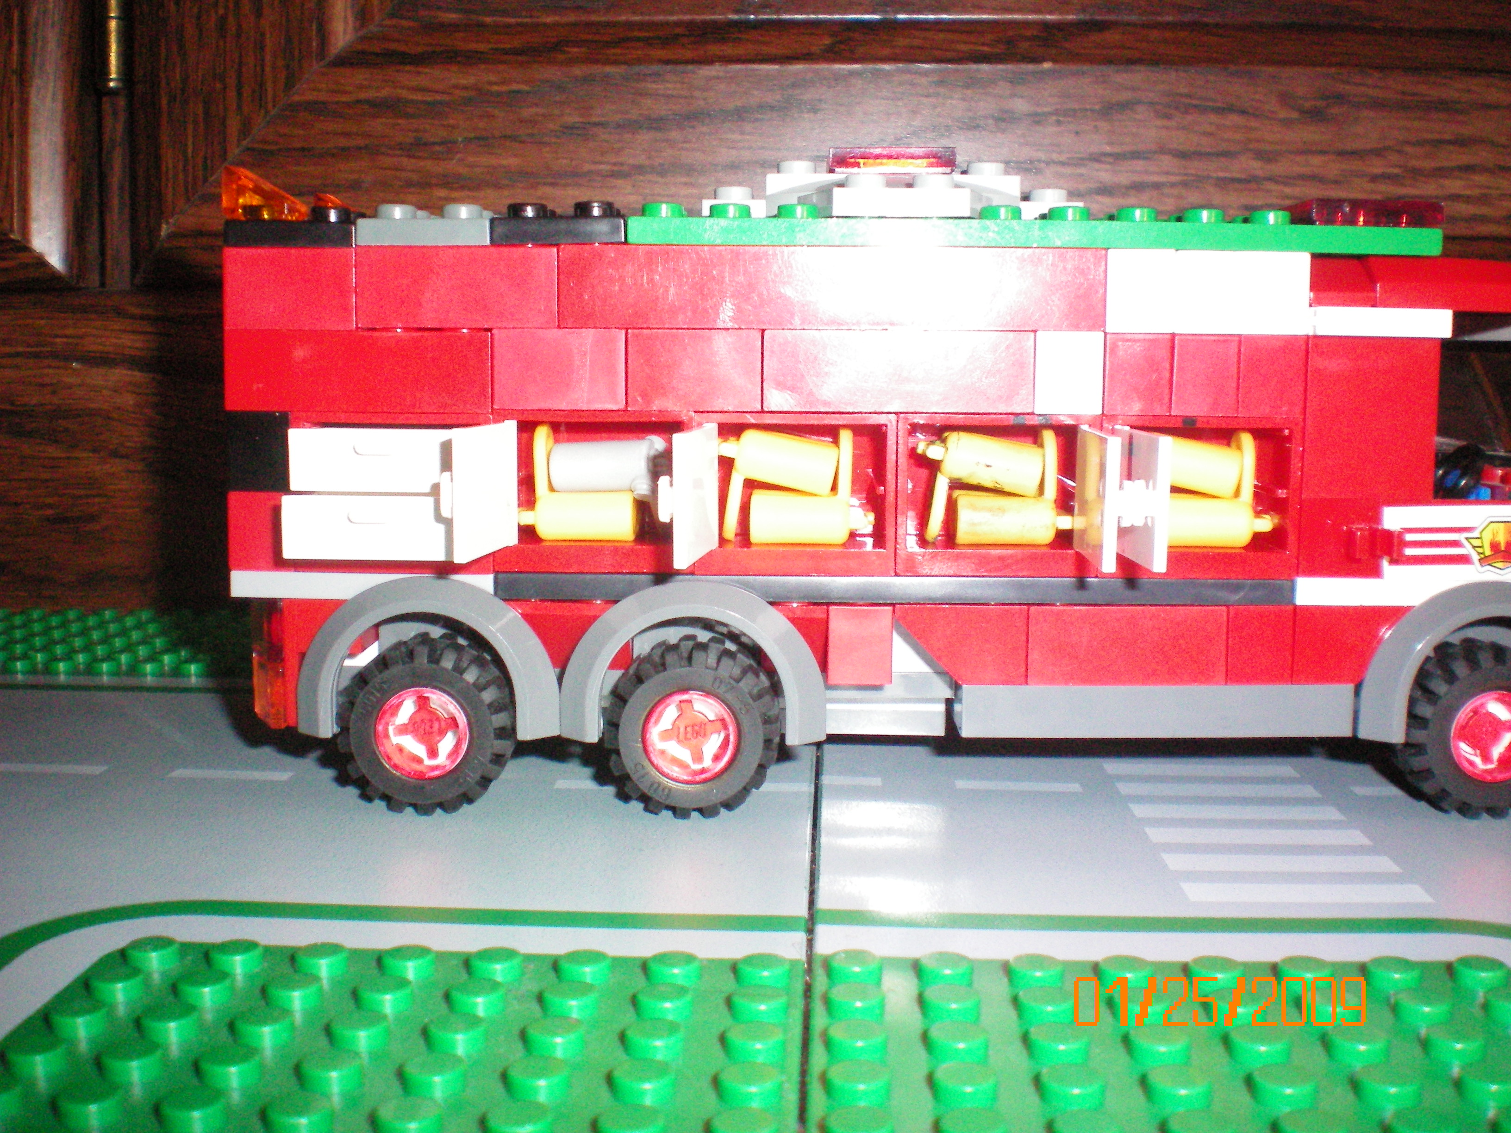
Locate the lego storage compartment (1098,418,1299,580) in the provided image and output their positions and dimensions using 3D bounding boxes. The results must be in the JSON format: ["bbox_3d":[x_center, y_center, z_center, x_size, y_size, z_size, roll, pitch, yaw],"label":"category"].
[{"bbox_3d":[0.053,-0.009,0.204,0.024,0.019,0.016,0,7,1],"label":"lego storage compartment"}]

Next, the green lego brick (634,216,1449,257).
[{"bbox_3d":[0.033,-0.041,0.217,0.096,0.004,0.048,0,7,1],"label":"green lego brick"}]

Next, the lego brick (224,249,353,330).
[{"bbox_3d":[-0.055,-0.033,0.199,0.016,0.010,0.008,0,7,1],"label":"lego brick"}]

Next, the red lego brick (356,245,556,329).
[{"bbox_3d":[-0.035,-0.033,0.199,0.024,0.010,0.008,0,7,1],"label":"red lego brick"}]

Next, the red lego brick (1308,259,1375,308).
[{"bbox_3d":[0.068,-0.033,0.195,0.008,0.006,0.008,1,7,1],"label":"red lego brick"}]

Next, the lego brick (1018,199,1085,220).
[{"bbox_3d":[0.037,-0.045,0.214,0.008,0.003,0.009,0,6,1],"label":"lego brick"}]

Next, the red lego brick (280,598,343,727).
[{"bbox_3d":[-0.053,0.011,0.204,0.008,0.016,0.008,0,7,1],"label":"red lego brick"}]

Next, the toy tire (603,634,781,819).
[{"bbox_3d":[-0.008,0.020,0.206,0.021,0.021,0.012,1,7,1],"label":"toy tire"}]

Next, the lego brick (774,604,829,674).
[{"bbox_3d":[0.005,0.007,0.209,0.008,0.010,0.008,1,7,1],"label":"lego brick"}]

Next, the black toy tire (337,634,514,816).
[{"bbox_3d":[-0.039,0.019,0.204,0.021,0.021,0.012,0,7,1],"label":"black toy tire"}]

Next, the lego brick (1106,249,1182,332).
[{"bbox_3d":[0.045,-0.033,0.197,0.008,0.010,0.008,0,7,1],"label":"lego brick"}]

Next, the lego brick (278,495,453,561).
[{"bbox_3d":[-0.043,-0.005,0.195,0.021,0.007,0.013,0,6,1],"label":"lego brick"}]

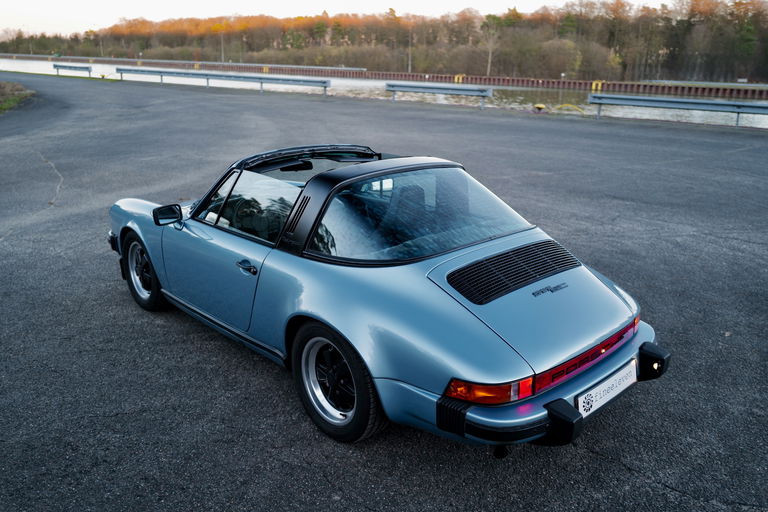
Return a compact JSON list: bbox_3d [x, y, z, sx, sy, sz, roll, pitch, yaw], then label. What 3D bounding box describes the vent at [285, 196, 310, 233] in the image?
[{"bbox_3d":[-0.463,-0.217,3.218,0.080,0.215,0.040,20,-5,44],"label":"vent"}]

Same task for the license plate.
[{"bbox_3d":[1.024,0.604,2.727,0.520,0.110,0.020,-15,24,-41],"label":"license plate"}]

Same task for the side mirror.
[{"bbox_3d":[-1.399,-0.265,3.835,0.180,0.110,0.090,-15,24,-41],"label":"side mirror"}]

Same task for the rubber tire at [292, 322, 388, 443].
[{"bbox_3d":[-0.217,0.631,3.086,0.225,0.630,0.630,-15,24,-41],"label":"rubber tire"}]

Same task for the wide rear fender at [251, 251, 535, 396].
[{"bbox_3d":[-0.084,0.344,2.913,0.370,0.600,1.600,-15,24,-41],"label":"wide rear fender"}]

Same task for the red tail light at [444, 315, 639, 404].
[{"bbox_3d":[0.867,0.436,2.854,1.400,0.140,0.260,-15,24,-41],"label":"red tail light"}]

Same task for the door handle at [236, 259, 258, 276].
[{"bbox_3d":[-0.773,0.071,3.354,0.050,0.060,0.200,-15,24,-41],"label":"door handle"}]

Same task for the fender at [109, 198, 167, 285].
[{"bbox_3d":[-1.789,-0.186,4.694,0.360,0.560,1.130,-15,24,-41],"label":"fender"}]

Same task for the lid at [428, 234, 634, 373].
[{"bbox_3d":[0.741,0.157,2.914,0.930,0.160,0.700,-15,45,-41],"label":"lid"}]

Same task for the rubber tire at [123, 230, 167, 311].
[{"bbox_3d":[-1.788,0.086,4.634,0.205,0.630,0.630,-15,24,-41],"label":"rubber tire"}]

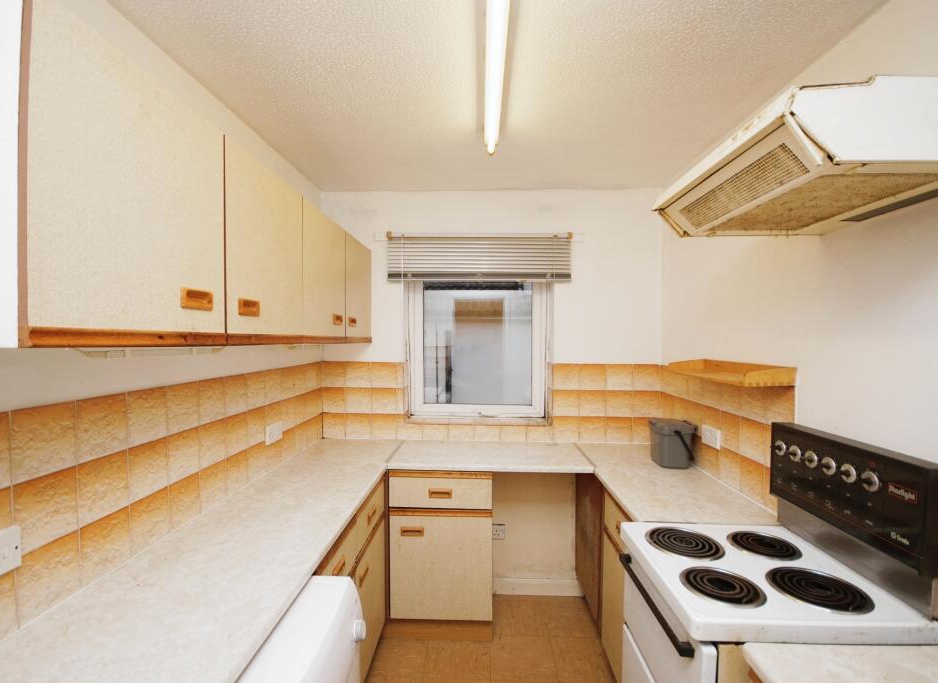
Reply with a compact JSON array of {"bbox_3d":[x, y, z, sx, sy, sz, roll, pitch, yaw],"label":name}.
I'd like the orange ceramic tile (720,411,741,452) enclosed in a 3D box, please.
[{"bbox_3d":[1.062,0.367,1.733,0.010,0.150,0.150,0,1,2],"label":"orange ceramic tile"}]

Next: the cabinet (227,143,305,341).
[{"bbox_3d":[-0.760,-0.261,1.300,0.298,0.525,0.472,0,1,2],"label":"cabinet"}]

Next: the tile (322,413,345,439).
[{"bbox_3d":[-0.799,0.503,2.541,0.134,0.149,0.010,0,1,3],"label":"tile"}]

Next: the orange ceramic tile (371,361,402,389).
[{"bbox_3d":[-0.494,0.199,2.493,0.155,0.150,0.010,0,1,2],"label":"orange ceramic tile"}]

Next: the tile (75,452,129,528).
[{"bbox_3d":[-0.931,0.368,1.086,0.010,0.150,0.145,0,1,3],"label":"tile"}]

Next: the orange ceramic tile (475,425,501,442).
[{"bbox_3d":[0.111,0.541,2.510,0.151,0.095,0.010,0,1,3],"label":"orange ceramic tile"}]

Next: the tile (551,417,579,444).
[{"bbox_3d":[0.563,0.511,2.482,0.150,0.150,0.010,0,1,2],"label":"tile"}]

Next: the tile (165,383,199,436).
[{"bbox_3d":[-0.899,0.211,1.341,0.010,0.150,0.150,0,1,2],"label":"tile"}]

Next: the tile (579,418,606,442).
[{"bbox_3d":[0.715,0.509,2.466,0.150,0.148,0.010,0,1,2],"label":"tile"}]

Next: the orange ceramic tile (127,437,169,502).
[{"bbox_3d":[-0.925,0.366,1.227,0.010,0.150,0.145,0,1,3],"label":"orange ceramic tile"}]

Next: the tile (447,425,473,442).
[{"bbox_3d":[-0.044,0.538,2.507,0.151,0.095,0.010,0,1,3],"label":"tile"}]

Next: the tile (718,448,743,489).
[{"bbox_3d":[1.081,0.525,1.760,0.010,0.150,0.145,0,1,1],"label":"tile"}]

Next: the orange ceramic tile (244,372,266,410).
[{"bbox_3d":[-0.901,0.208,1.800,0.010,0.151,0.149,0,1,3],"label":"orange ceramic tile"}]

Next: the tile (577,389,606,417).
[{"bbox_3d":[0.712,0.358,2.454,0.150,0.150,0.010,0,1,2],"label":"tile"}]

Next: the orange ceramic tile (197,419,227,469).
[{"bbox_3d":[-0.936,0.373,1.552,0.010,0.154,0.143,0,1,3],"label":"orange ceramic tile"}]

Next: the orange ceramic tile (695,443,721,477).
[{"bbox_3d":[1.095,0.527,1.910,0.010,0.148,0.149,0,1,3],"label":"orange ceramic tile"}]

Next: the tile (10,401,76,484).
[{"bbox_3d":[-0.933,0.217,0.939,0.010,0.150,0.145,0,1,2],"label":"tile"}]

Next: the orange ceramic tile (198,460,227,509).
[{"bbox_3d":[-0.909,0.514,1.510,0.010,0.148,0.145,0,1,2],"label":"orange ceramic tile"}]

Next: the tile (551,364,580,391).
[{"bbox_3d":[0.564,0.208,2.476,0.151,0.151,0.010,0,1,3],"label":"tile"}]

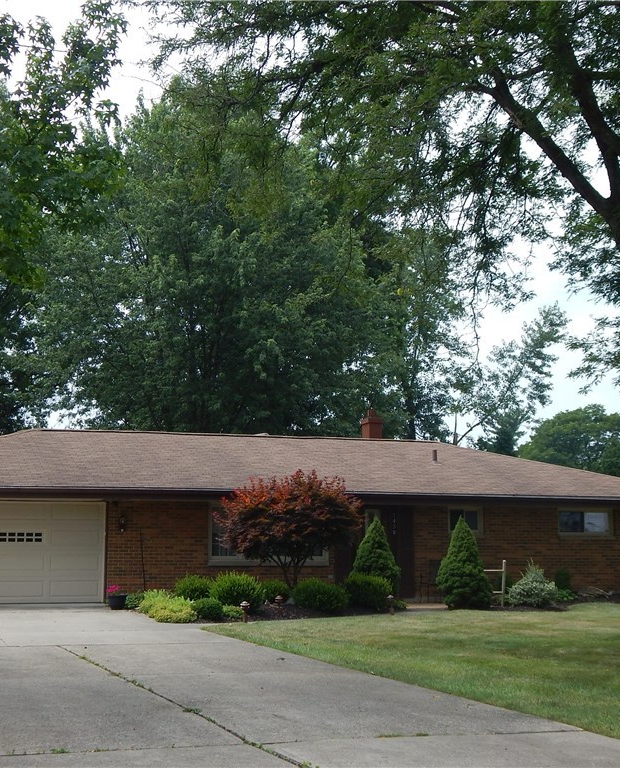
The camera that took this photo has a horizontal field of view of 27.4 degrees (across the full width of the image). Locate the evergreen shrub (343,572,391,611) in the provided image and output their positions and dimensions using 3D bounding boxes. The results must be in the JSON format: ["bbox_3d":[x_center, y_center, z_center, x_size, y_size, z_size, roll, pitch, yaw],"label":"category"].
[{"bbox_3d":[1.176,4.260,26.238,1.052,0.734,1.000,1,-6,0],"label":"evergreen shrub"}]

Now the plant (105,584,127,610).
[{"bbox_3d":[-3.961,4.349,26.004,0.440,0.495,0.440,3,-6,-19],"label":"plant"}]

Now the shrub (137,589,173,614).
[{"bbox_3d":[-3.025,4.207,24.747,0.720,0.452,0.700,3,-6,-19],"label":"shrub"}]

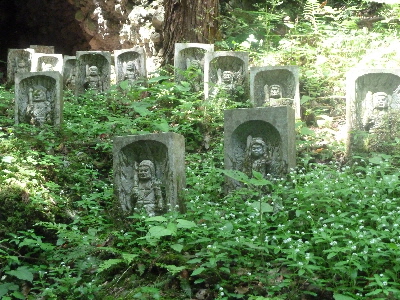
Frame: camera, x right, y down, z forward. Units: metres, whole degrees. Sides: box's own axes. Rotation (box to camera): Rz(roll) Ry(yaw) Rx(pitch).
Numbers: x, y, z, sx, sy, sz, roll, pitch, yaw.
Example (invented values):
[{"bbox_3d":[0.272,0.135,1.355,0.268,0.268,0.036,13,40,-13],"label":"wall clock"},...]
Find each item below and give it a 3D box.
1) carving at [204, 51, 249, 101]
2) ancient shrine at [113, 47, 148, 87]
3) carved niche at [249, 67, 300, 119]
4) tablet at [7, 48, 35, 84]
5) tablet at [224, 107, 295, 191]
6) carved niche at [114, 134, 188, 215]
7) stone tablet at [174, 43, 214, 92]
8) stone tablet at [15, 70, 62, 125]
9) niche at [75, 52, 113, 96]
[{"bbox_3d":[0.262,-0.660,7.168,0.420,0.560,0.180,0,-5,0],"label":"carving"},{"bbox_3d":[-0.979,-1.132,10.342,0.420,0.560,0.180,-1,-5,9],"label":"ancient shrine"},{"bbox_3d":[0.674,-0.454,6.558,0.420,0.560,0.180,-1,-5,7],"label":"carved niche"},{"bbox_3d":[-2.922,-1.357,11.970,0.420,0.560,0.180,0,-5,2],"label":"tablet"},{"bbox_3d":[0.388,0.018,4.721,0.420,0.560,0.180,-2,-5,22],"label":"tablet"},{"bbox_3d":[-0.311,0.193,4.551,0.420,0.560,0.180,-2,-5,21],"label":"carved niche"},{"bbox_3d":[-0.064,-0.848,7.874,0.420,0.560,0.180,0,-5,-4],"label":"stone tablet"},{"bbox_3d":[-1.508,-0.441,6.873,0.420,0.560,0.180,0,-5,2],"label":"stone tablet"},{"bbox_3d":[-1.380,-0.988,9.515,0.420,0.560,0.180,0,-5,3],"label":"niche"}]

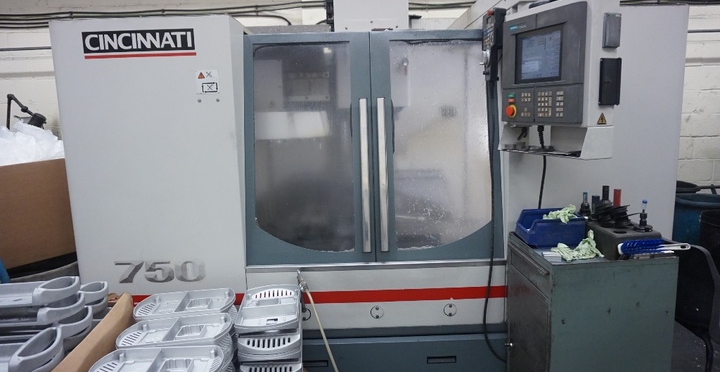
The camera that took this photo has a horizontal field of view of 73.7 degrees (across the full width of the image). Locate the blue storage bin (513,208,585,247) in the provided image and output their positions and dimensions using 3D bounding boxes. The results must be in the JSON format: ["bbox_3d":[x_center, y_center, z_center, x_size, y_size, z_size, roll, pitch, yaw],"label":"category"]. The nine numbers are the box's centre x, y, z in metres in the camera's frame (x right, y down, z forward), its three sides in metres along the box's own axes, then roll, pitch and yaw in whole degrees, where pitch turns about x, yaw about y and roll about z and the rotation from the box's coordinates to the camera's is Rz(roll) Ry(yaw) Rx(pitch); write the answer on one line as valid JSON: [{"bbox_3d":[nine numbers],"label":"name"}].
[{"bbox_3d":[0.873,0.193,2.209,0.245,0.130,0.215,-1,8,4],"label":"blue storage bin"}]

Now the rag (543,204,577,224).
[{"bbox_3d":[0.899,0.128,2.163,0.130,0.075,0.120,-2,8,0],"label":"rag"}]

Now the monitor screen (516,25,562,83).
[{"bbox_3d":[0.791,-0.569,2.108,0.025,0.223,0.295,-5,10,-20],"label":"monitor screen"}]

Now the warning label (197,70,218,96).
[{"bbox_3d":[-0.738,-0.501,2.324,0.107,0.114,0.003,-2,8,0],"label":"warning label"}]

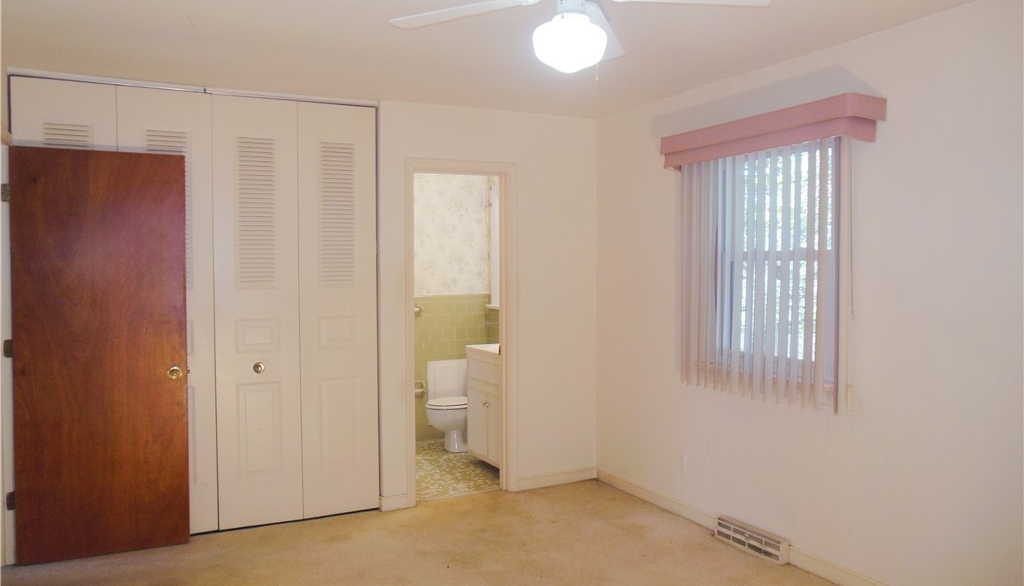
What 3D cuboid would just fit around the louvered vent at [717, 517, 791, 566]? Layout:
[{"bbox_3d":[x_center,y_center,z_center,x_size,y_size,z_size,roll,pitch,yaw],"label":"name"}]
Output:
[{"bbox_3d":[1.214,1.258,3.775,0.054,0.110,0.460,-1,2,-28],"label":"louvered vent"}]

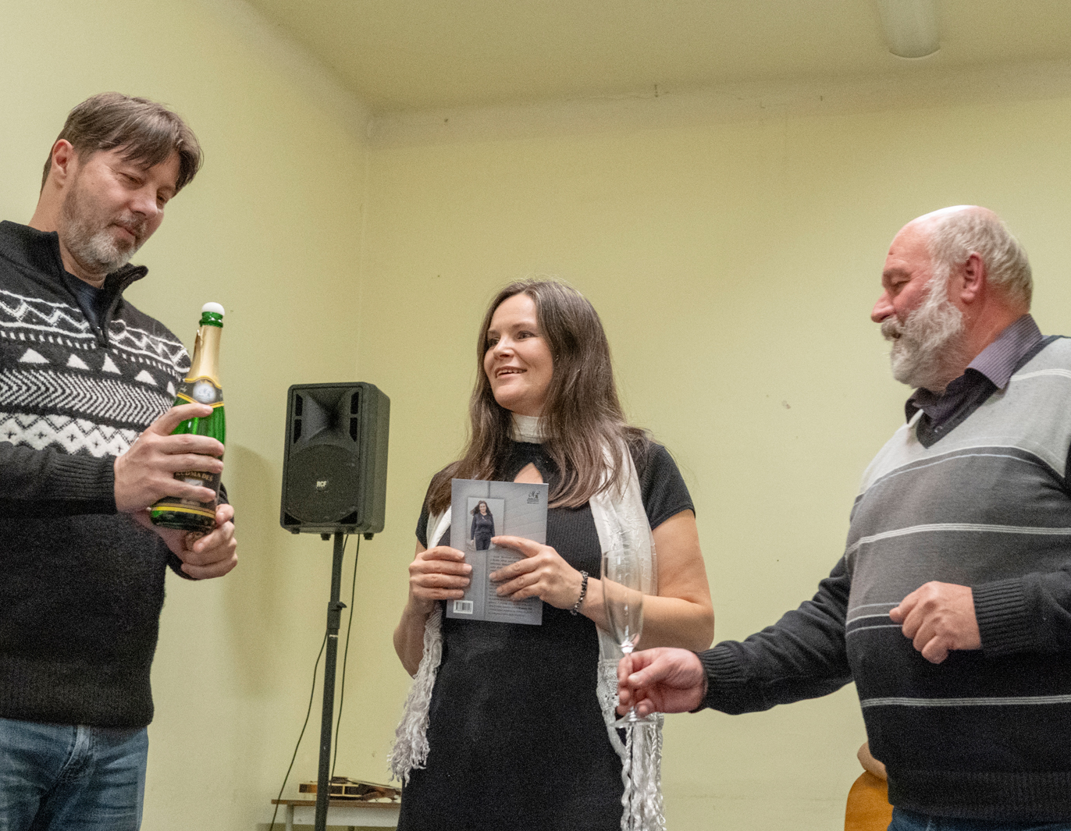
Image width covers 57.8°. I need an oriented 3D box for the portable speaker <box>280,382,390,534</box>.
[{"bbox_3d":[-0.798,0.193,3.973,0.337,0.578,0.330,-2,-12,11],"label":"portable speaker"}]

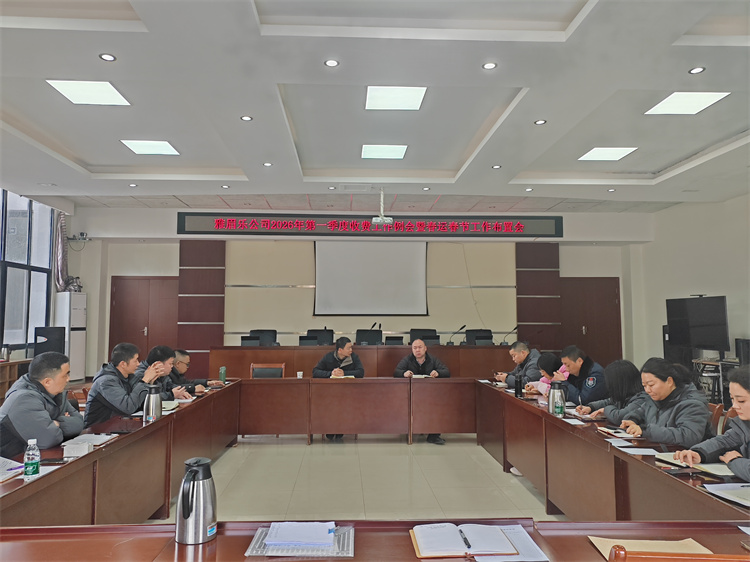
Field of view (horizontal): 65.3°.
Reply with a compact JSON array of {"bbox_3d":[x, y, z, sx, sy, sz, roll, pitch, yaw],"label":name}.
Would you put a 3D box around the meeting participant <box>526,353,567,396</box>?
[{"bbox_3d":[1.787,1.276,5.839,0.900,1.150,0.560,0,-4,-2],"label":"meeting participant"}]

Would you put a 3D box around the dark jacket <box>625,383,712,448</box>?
[{"bbox_3d":[1.813,0.897,3.455,0.540,0.620,0.560,1,-4,-11],"label":"dark jacket"}]

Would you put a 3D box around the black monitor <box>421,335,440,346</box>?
[{"bbox_3d":[0.996,1.056,10.316,0.330,0.200,0.050,0,-5,-3],"label":"black monitor"}]

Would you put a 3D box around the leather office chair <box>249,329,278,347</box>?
[{"bbox_3d":[-2.041,1.461,10.731,0.600,1.100,0.620,0,-4,-3],"label":"leather office chair"}]

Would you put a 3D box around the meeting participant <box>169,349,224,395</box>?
[{"bbox_3d":[-2.090,1.297,5.979,0.880,1.160,0.580,0,-4,-2],"label":"meeting participant"}]

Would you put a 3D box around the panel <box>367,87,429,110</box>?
[{"bbox_3d":[0.190,-1.813,5.834,0.585,0.040,0.600,0,-4,-3],"label":"panel"}]

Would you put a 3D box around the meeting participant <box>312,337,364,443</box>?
[{"bbox_3d":[-0.473,1.342,7.384,0.660,1.270,0.720,1,-4,-8],"label":"meeting participant"}]

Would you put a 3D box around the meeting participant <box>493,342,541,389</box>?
[{"bbox_3d":[1.664,1.263,6.232,0.720,1.270,0.540,0,-4,-5],"label":"meeting participant"}]

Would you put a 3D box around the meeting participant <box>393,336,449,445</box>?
[{"bbox_3d":[0.585,1.354,7.368,0.680,1.220,0.880,0,-4,-2],"label":"meeting participant"}]

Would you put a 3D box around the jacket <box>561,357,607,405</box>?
[{"bbox_3d":[1.810,0.986,5.085,0.570,0.680,0.560,0,-4,-5],"label":"jacket"}]

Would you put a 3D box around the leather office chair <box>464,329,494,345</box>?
[{"bbox_3d":[2.032,1.445,11.113,0.600,1.042,0.620,0,-4,-3],"label":"leather office chair"}]

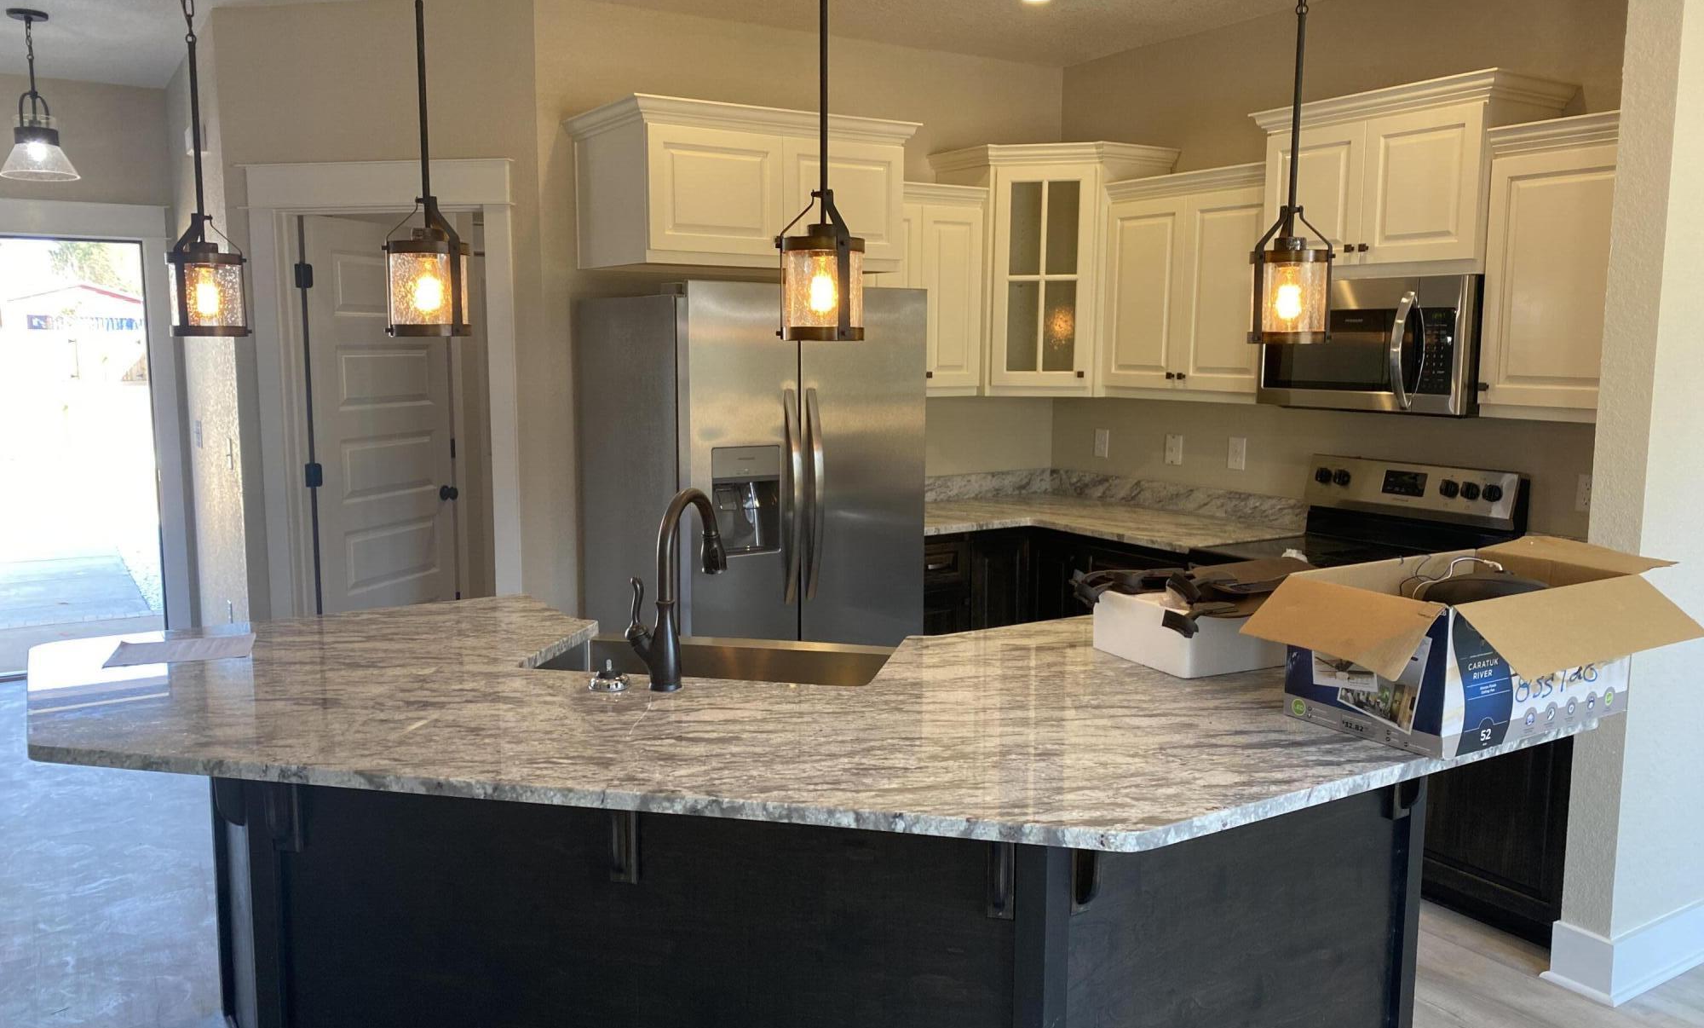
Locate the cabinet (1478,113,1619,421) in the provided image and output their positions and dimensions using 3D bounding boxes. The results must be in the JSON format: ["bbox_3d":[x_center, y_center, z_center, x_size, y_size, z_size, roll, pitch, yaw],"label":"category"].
[{"bbox_3d":[2.011,-0.644,3.438,0.373,0.783,0.470,-4,9,-31],"label":"cabinet"}]

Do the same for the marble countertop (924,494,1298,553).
[{"bbox_3d":[0.749,0.044,4.788,1.210,0.032,1.439,-4,9,-31],"label":"marble countertop"}]

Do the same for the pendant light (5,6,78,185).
[{"bbox_3d":[-2.959,-1.515,4.630,0.245,0.580,0.245,-5,9,-31],"label":"pendant light"}]

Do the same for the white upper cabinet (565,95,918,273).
[{"bbox_3d":[-0.375,-1.085,4.404,1.044,0.493,0.647,-4,9,-31],"label":"white upper cabinet"}]

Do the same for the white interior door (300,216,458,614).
[{"bbox_3d":[-1.883,-0.148,5.217,0.038,2.030,0.775,4,9,22],"label":"white interior door"}]

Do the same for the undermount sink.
[{"bbox_3d":[-0.296,0.446,2.832,0.800,0.240,0.490,2,8,13],"label":"undermount sink"}]

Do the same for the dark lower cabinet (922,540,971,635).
[{"bbox_3d":[0.146,0.478,4.994,0.310,0.880,0.630,-5,9,-31],"label":"dark lower cabinet"}]

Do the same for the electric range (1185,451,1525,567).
[{"bbox_3d":[1.534,0.451,4.024,0.680,1.203,0.757,-4,9,-31],"label":"electric range"}]

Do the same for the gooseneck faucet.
[{"bbox_3d":[-0.353,0.131,2.563,0.120,0.374,0.294,3,8,16],"label":"gooseneck faucet"}]

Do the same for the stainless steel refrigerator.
[{"bbox_3d":[-0.343,0.114,4.389,0.840,1.765,0.910,-5,9,-31],"label":"stainless steel refrigerator"}]

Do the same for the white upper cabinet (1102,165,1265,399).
[{"bbox_3d":[1.285,-0.805,4.608,0.373,0.783,0.747,-4,9,-31],"label":"white upper cabinet"}]

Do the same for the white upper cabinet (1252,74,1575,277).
[{"bbox_3d":[1.689,-0.994,3.951,0.390,0.540,0.860,-5,9,-31],"label":"white upper cabinet"}]

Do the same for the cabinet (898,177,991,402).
[{"bbox_3d":[0.188,-0.857,4.947,0.547,0.783,0.373,-4,9,-31],"label":"cabinet"}]

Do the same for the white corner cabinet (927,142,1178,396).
[{"bbox_3d":[0.814,-0.976,5.271,0.993,0.953,0.779,2,8,13],"label":"white corner cabinet"}]

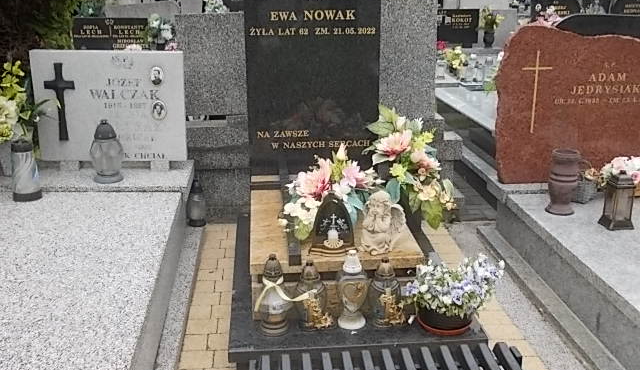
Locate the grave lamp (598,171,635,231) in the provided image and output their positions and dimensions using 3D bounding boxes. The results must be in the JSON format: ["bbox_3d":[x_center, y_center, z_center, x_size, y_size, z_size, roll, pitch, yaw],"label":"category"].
[{"bbox_3d":[1.391,0.061,3.247,0.118,0.269,0.118,-2,19,-7],"label":"grave lamp"}]

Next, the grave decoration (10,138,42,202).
[{"bbox_3d":[-1.494,-0.080,3.581,0.132,0.304,0.132,-1,18,-5],"label":"grave decoration"}]

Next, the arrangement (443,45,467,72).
[{"bbox_3d":[1.395,-1.301,7.263,0.265,0.274,0.245,-1,18,-5],"label":"arrangement"}]

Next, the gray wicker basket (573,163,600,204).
[{"bbox_3d":[1.348,-0.017,3.567,0.147,0.191,0.137,-1,18,-5],"label":"gray wicker basket"}]

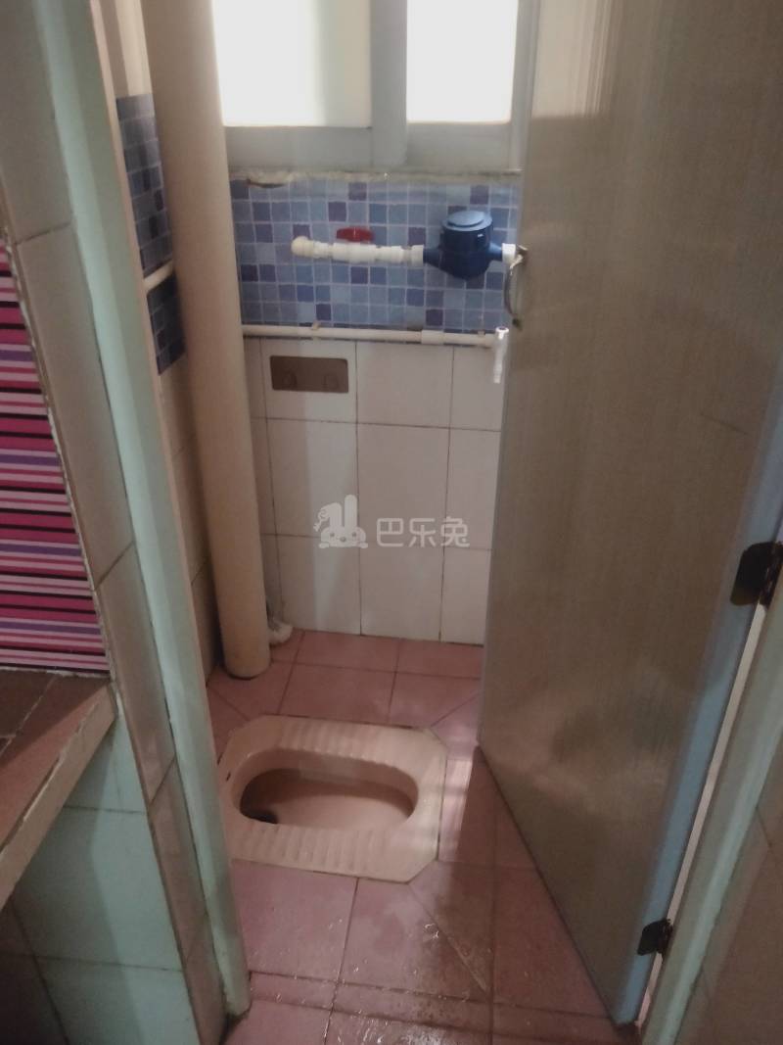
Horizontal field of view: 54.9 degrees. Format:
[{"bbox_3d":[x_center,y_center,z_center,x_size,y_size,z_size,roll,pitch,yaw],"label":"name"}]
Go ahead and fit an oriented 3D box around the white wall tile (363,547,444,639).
[{"bbox_3d":[0.025,0.170,1.869,0.202,0.284,0.010,4,31,6],"label":"white wall tile"}]

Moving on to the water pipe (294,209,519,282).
[{"bbox_3d":[0.025,-0.497,1.356,0.420,0.120,0.110,4,32,5],"label":"water pipe"}]

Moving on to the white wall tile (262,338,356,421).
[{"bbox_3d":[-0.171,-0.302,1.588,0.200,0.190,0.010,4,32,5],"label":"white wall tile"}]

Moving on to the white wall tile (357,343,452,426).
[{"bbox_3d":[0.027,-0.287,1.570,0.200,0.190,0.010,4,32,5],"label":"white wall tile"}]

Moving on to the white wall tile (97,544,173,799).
[{"bbox_3d":[-0.257,0.162,0.760,0.010,0.290,0.070,4,32,5],"label":"white wall tile"}]

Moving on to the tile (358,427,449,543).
[{"bbox_3d":[0.026,-0.083,1.719,0.202,0.302,0.010,4,31,6],"label":"tile"}]

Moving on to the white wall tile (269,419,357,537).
[{"bbox_3d":[-0.174,-0.095,1.739,0.202,0.302,0.010,4,31,6],"label":"white wall tile"}]

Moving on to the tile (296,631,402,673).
[{"bbox_3d":[-0.105,0.323,1.879,0.250,0.010,0.128,4,32,5],"label":"tile"}]

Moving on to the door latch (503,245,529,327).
[{"bbox_3d":[0.179,-0.343,1.105,0.030,0.115,0.020,-9,33,-15],"label":"door latch"}]

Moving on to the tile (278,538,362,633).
[{"bbox_3d":[-0.176,0.157,1.888,0.202,0.284,0.010,4,31,6],"label":"tile"}]

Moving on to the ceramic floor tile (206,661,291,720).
[{"bbox_3d":[-0.341,0.390,1.766,0.190,0.010,0.190,4,32,5],"label":"ceramic floor tile"}]

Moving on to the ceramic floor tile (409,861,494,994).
[{"bbox_3d":[0.098,0.684,1.293,0.150,0.010,0.235,4,32,5],"label":"ceramic floor tile"}]

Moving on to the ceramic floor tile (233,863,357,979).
[{"bbox_3d":[-0.191,0.680,1.295,0.240,0.010,0.190,4,32,5],"label":"ceramic floor tile"}]

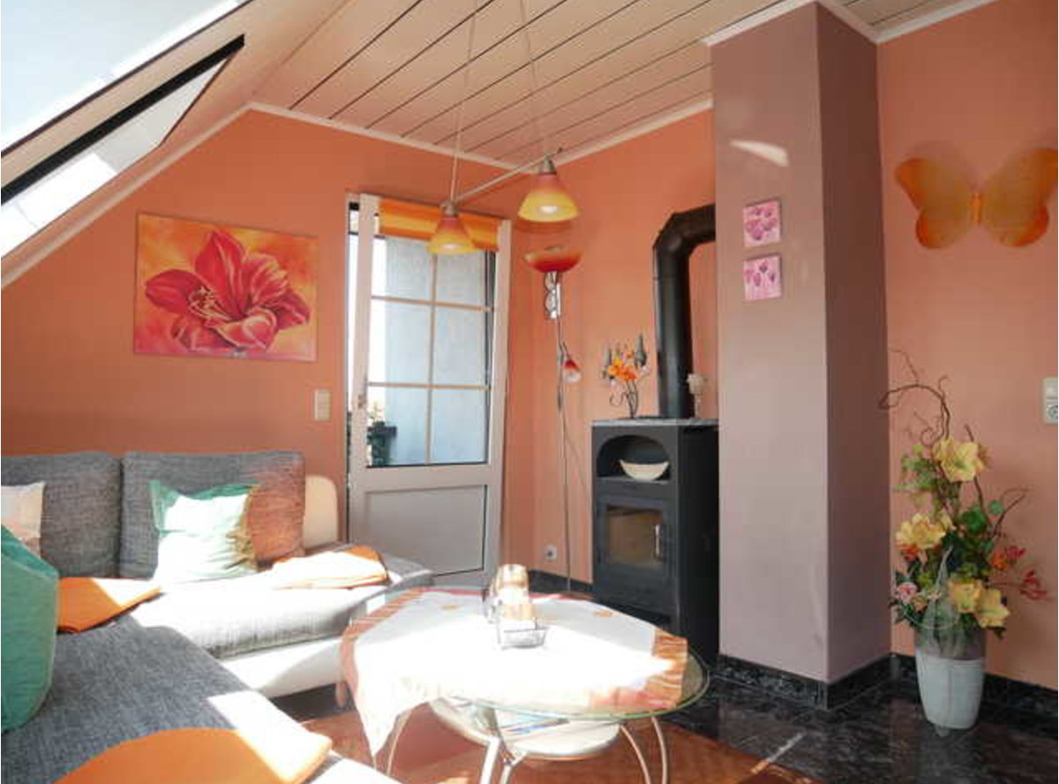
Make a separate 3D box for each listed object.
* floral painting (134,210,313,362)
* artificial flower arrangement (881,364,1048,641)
[{"bbox_3d":[-1.322,-0.446,3.276,0.785,0.590,0.025,0,-1,-41],"label":"floral painting"},{"bbox_3d":[1.412,0.384,2.434,0.370,0.930,0.460,0,-1,-41],"label":"artificial flower arrangement"}]

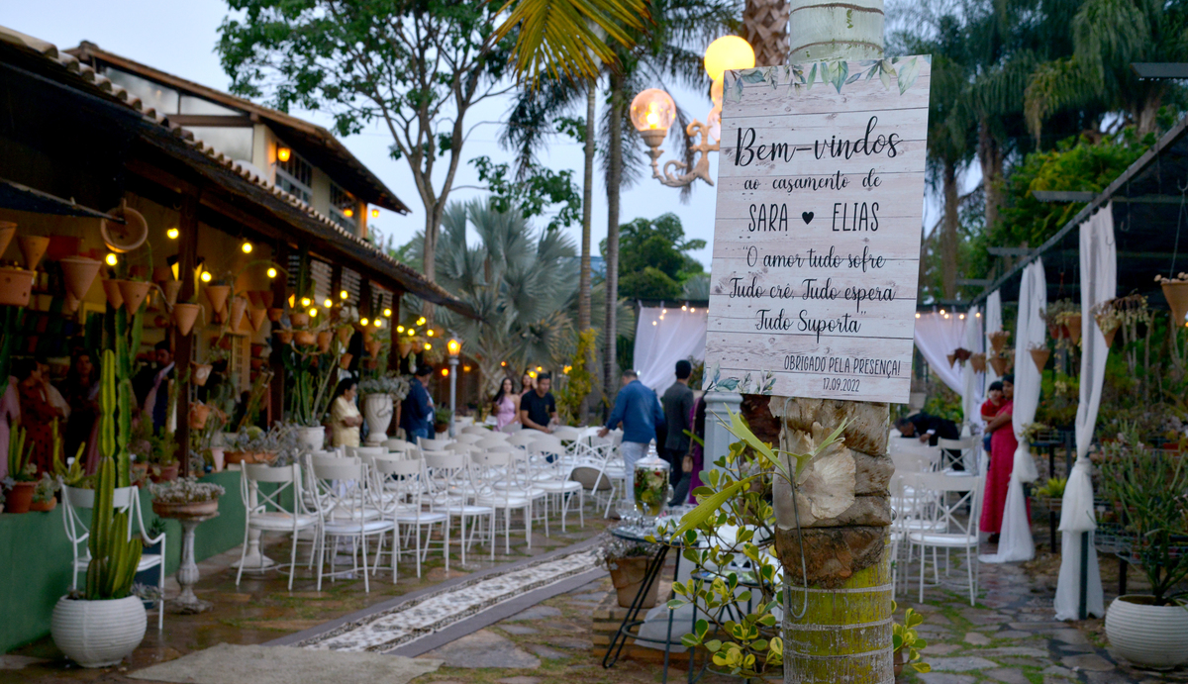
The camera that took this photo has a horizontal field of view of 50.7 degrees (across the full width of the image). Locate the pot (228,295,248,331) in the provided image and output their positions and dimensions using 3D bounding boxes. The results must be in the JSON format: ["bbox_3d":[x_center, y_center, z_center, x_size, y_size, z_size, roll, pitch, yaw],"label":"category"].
[{"bbox_3d":[-2.922,-0.240,10.300,0.165,0.280,0.165,1,-2,0],"label":"pot"}]

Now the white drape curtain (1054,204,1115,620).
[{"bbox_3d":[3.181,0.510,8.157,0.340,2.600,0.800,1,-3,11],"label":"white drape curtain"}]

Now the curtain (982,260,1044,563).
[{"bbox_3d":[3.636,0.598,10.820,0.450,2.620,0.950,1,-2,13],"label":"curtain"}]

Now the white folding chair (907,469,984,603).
[{"bbox_3d":[2.461,1.363,8.804,0.490,0.890,0.480,0,-2,8],"label":"white folding chair"}]

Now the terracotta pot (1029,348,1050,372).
[{"bbox_3d":[3.844,0.162,10.800,0.165,0.200,0.165,1,-3,11],"label":"terracotta pot"}]

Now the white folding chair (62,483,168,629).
[{"bbox_3d":[-2.648,1.212,6.953,0.450,0.880,0.510,1,-2,-2],"label":"white folding chair"}]

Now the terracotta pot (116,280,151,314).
[{"bbox_3d":[-2.939,-0.284,8.000,0.220,0.220,0.220,1,-2,0],"label":"terracotta pot"}]

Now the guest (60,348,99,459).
[{"bbox_3d":[-4.790,0.897,11.664,0.460,1.630,0.320,2,-3,-21],"label":"guest"}]

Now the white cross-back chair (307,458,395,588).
[{"bbox_3d":[-1.693,1.289,8.889,0.490,0.890,0.480,0,-2,10],"label":"white cross-back chair"}]

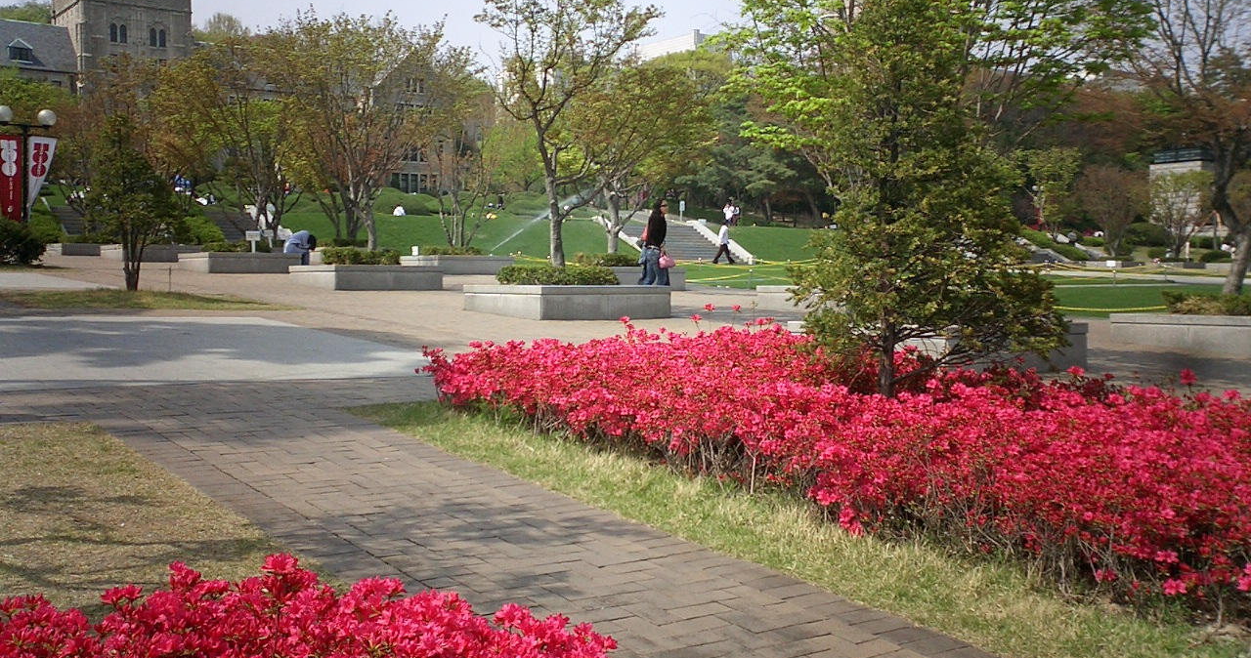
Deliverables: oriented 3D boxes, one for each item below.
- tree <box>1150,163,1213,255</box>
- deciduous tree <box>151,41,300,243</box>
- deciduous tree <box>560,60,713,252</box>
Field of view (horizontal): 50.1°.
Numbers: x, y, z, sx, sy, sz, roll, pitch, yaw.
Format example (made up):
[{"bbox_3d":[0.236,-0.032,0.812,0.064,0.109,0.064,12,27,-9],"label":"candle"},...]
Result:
[{"bbox_3d":[28.878,-6.019,69.500,3.251,4.978,3.251,1,2,22],"label":"tree"},{"bbox_3d":[-8.810,-4.034,29.435,3.270,4.647,3.270,0,2,-17],"label":"deciduous tree"},{"bbox_3d":[0.210,-3.102,24.969,2.883,3.851,2.883,0,2,0],"label":"deciduous tree"}]

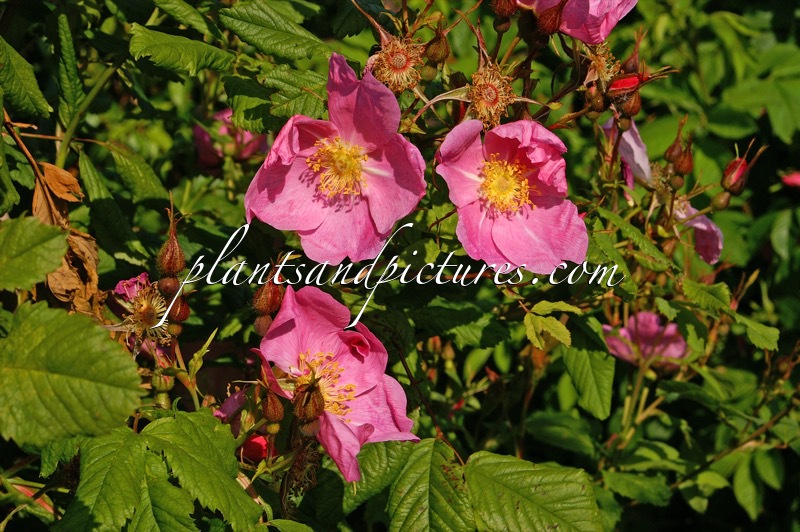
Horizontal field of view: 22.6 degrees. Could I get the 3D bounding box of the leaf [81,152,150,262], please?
[{"bbox_3d":[-0.118,-0.024,0.820,0.016,0.050,0.009,-27,-12,-18],"label":"leaf"}]

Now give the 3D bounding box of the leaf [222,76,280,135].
[{"bbox_3d":[-0.059,-0.064,0.790,0.020,0.025,0.009,-26,-15,-8],"label":"leaf"}]

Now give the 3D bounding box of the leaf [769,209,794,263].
[{"bbox_3d":[0.181,-0.015,0.950,0.013,0.025,0.007,3,-6,25],"label":"leaf"}]

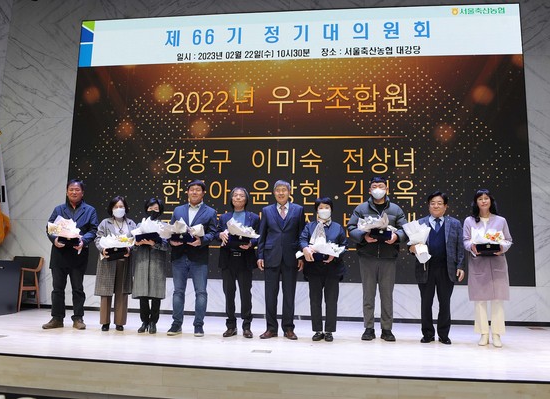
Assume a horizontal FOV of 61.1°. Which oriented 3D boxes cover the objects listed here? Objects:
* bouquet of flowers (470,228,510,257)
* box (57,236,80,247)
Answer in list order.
[{"bbox_3d":[2.171,0.433,4.697,0.380,0.260,0.240,-1,-8,14],"label":"bouquet of flowers"},{"bbox_3d":[-2.321,0.472,5.241,0.235,0.100,0.170,2,-8,-5],"label":"box"}]

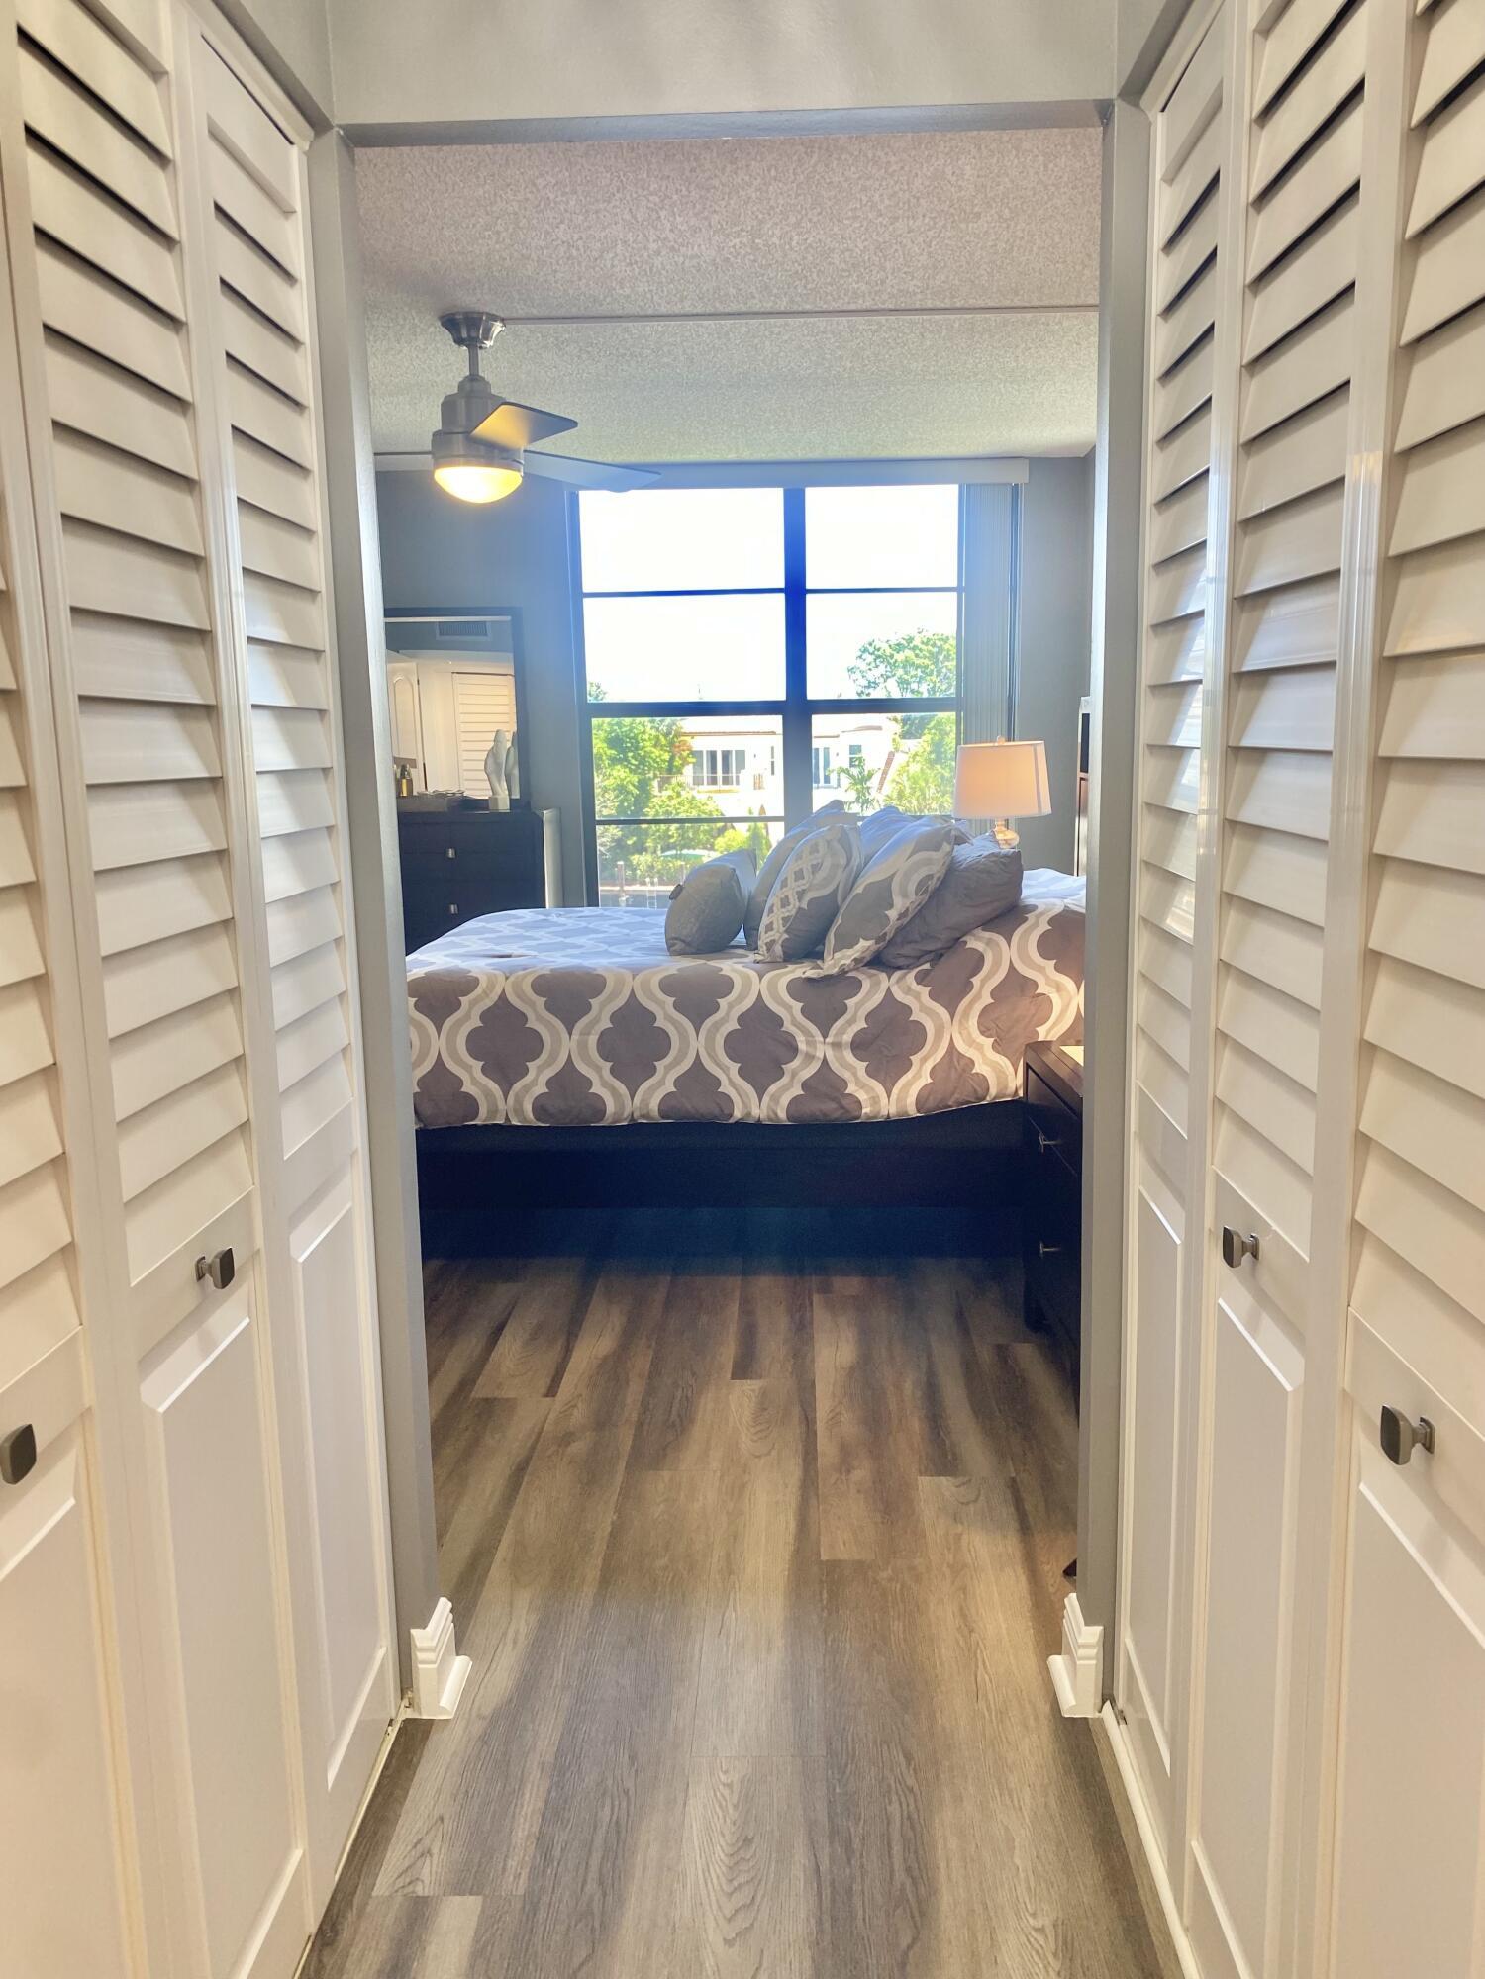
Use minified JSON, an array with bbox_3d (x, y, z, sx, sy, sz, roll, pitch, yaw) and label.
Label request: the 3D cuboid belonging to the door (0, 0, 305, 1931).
[{"bbox_3d":[-0.534,0.113,1.375,0.035,2.030,0.378,-1,10,2],"label":"door"}]

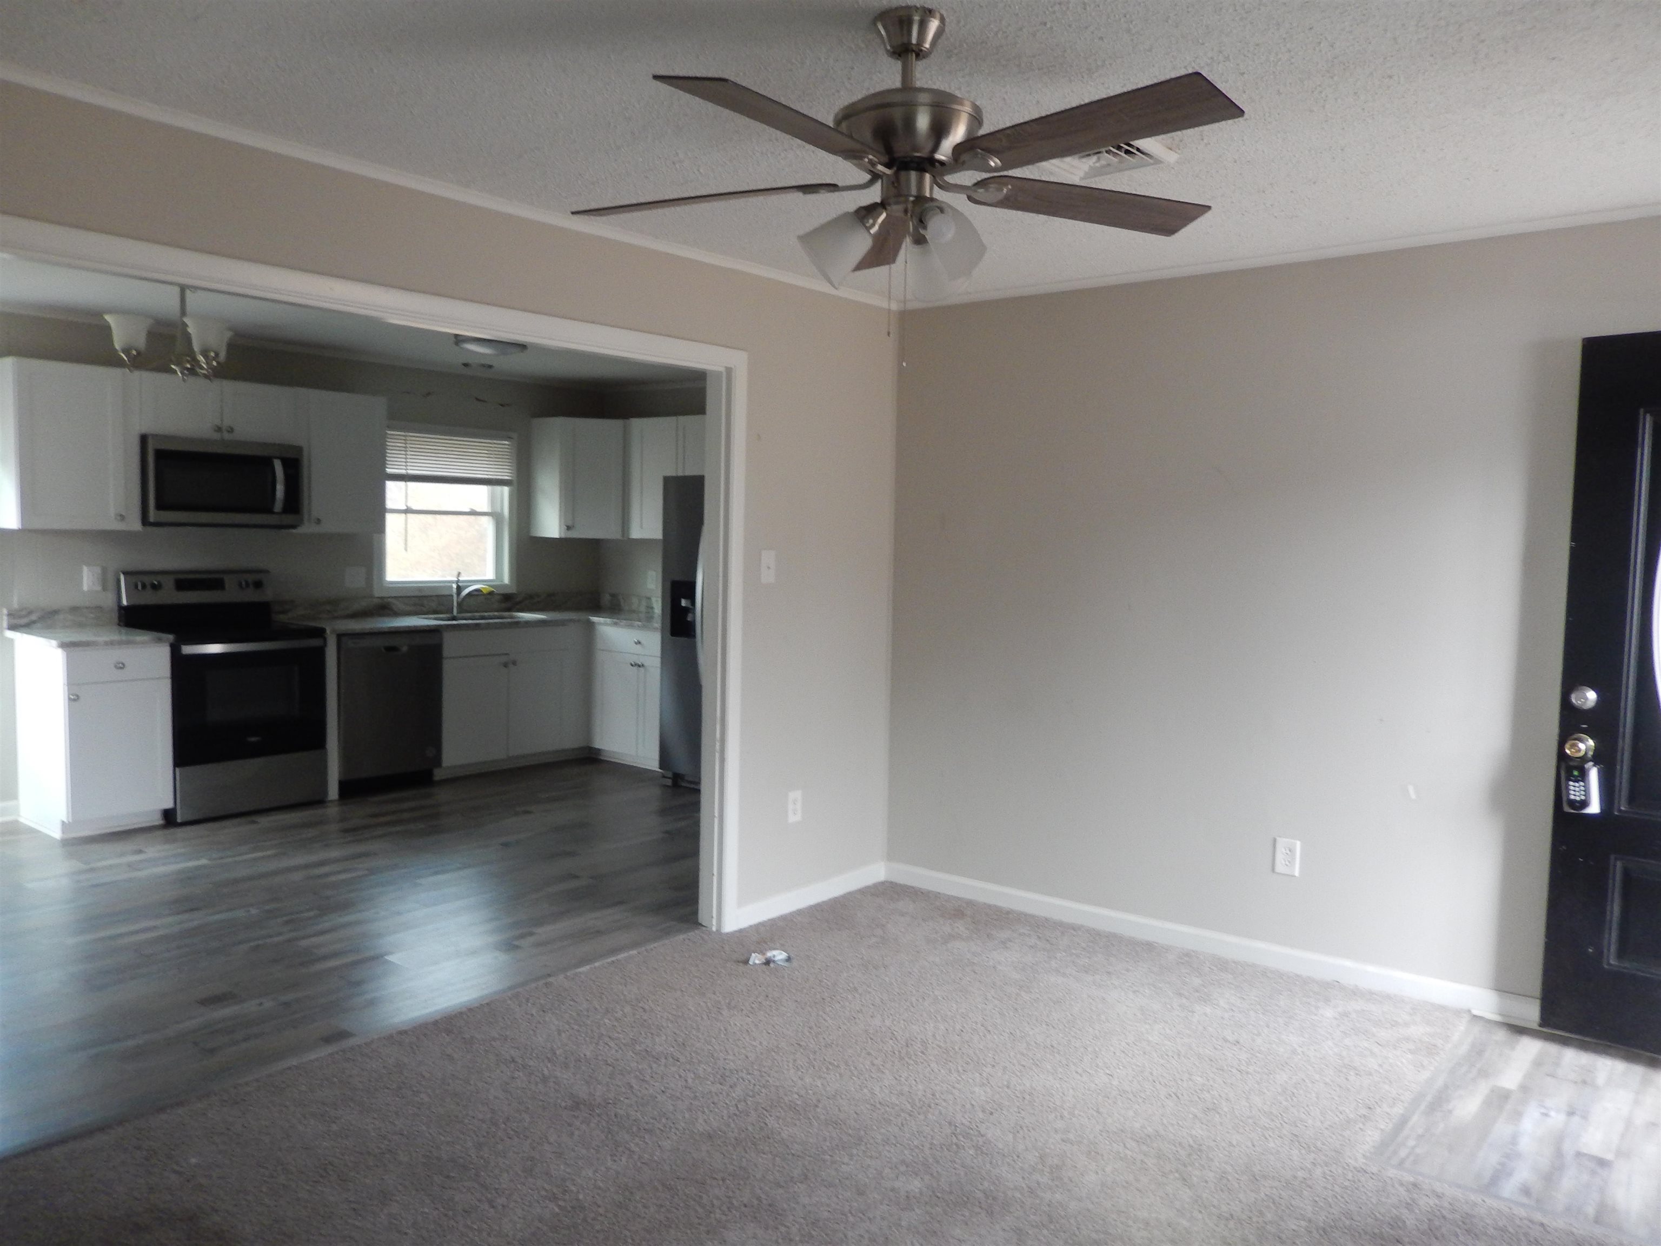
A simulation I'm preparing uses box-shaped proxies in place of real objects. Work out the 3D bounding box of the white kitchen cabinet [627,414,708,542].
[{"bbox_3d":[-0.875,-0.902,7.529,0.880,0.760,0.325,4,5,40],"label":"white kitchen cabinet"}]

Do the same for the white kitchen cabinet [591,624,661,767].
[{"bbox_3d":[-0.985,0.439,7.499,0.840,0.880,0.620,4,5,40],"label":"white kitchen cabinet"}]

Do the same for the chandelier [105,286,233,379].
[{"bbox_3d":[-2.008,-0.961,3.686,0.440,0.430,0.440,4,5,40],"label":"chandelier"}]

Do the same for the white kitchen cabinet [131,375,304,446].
[{"bbox_3d":[-3.192,-1.080,6.145,0.325,0.300,0.770,4,5,40],"label":"white kitchen cabinet"}]

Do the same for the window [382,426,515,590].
[{"bbox_3d":[-2.379,-0.697,7.429,0.090,1.020,0.985,4,5,40],"label":"window"}]

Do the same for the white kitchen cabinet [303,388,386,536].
[{"bbox_3d":[-2.784,-0.876,6.655,0.325,0.765,0.500,4,5,40],"label":"white kitchen cabinet"}]

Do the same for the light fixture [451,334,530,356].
[{"bbox_3d":[-1.745,-1.420,6.169,0.375,0.100,0.375,1,4,0],"label":"light fixture"}]

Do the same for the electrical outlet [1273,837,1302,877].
[{"bbox_3d":[1.494,0.764,3.922,0.075,0.117,0.010,4,5,40],"label":"electrical outlet"}]

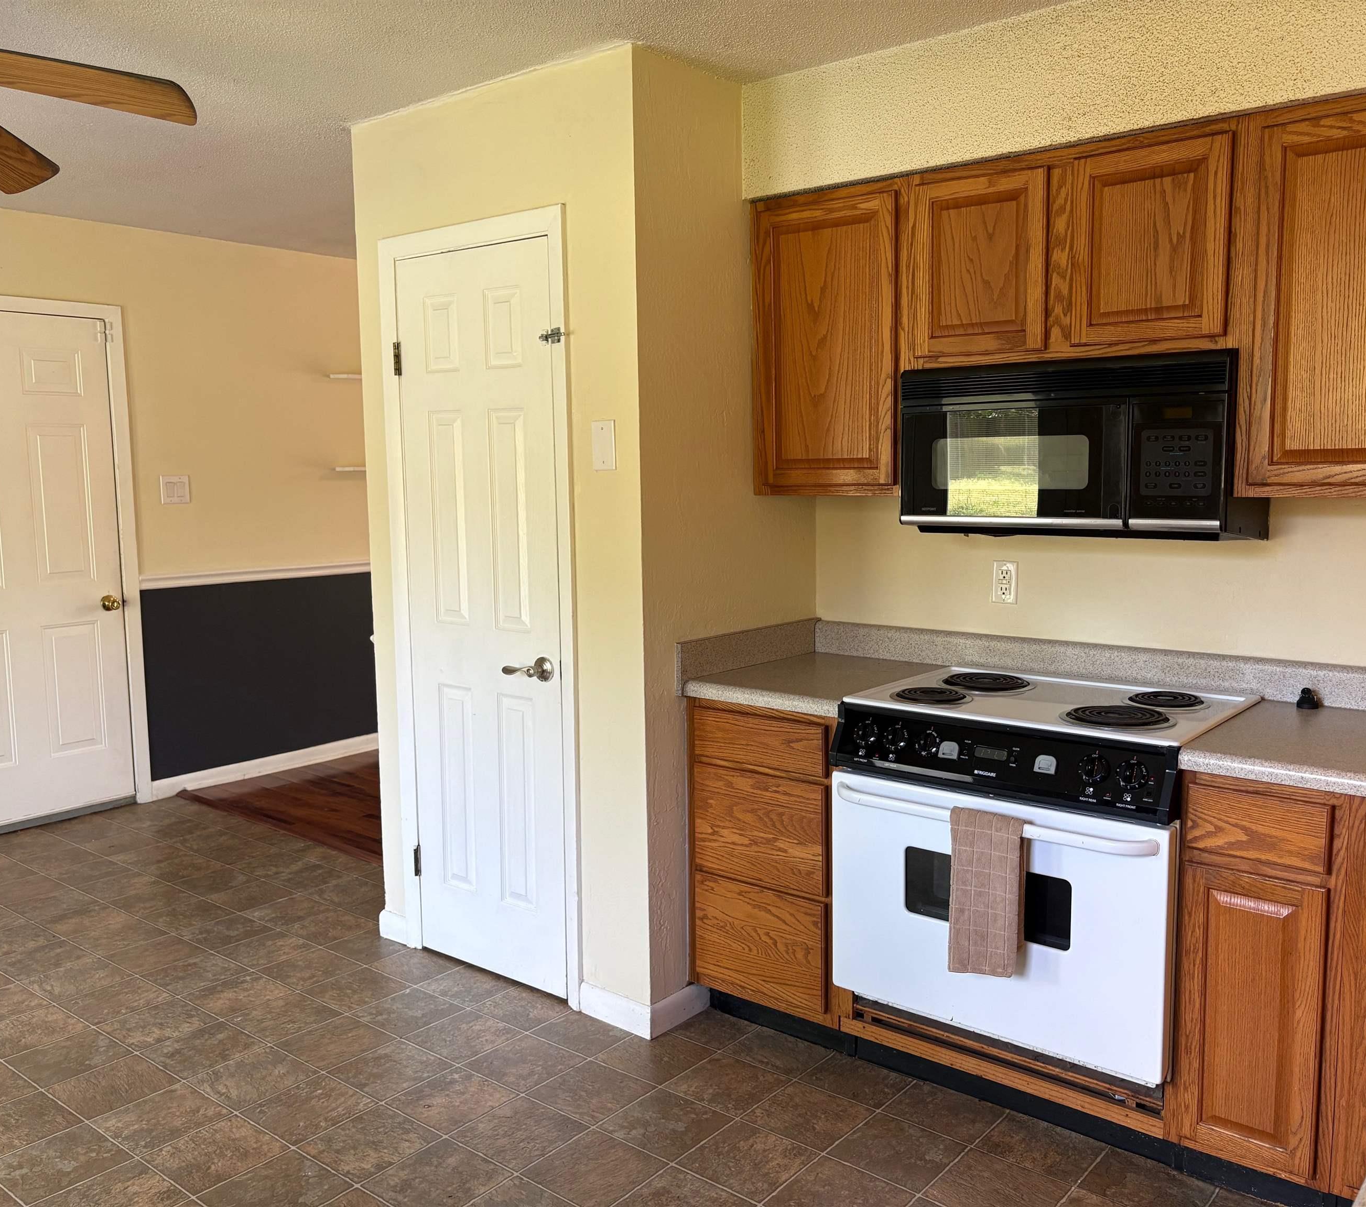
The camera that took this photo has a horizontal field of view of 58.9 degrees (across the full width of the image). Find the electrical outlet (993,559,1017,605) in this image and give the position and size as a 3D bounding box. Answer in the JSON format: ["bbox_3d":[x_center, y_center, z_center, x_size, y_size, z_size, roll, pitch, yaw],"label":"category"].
[{"bbox_3d":[0.857,-0.055,3.227,0.071,0.114,0.010,5,8,39],"label":"electrical outlet"}]

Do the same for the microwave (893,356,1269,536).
[{"bbox_3d":[0.945,-0.355,2.876,0.758,0.406,0.382,5,8,39],"label":"microwave"}]

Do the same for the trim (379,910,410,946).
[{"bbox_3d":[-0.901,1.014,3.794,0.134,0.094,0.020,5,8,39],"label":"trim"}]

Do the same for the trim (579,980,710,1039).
[{"bbox_3d":[-0.104,1.063,3.294,0.252,0.092,0.245,5,8,39],"label":"trim"}]

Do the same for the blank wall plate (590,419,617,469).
[{"bbox_3d":[-0.202,-0.398,3.042,0.077,0.125,0.009,5,8,39],"label":"blank wall plate"}]

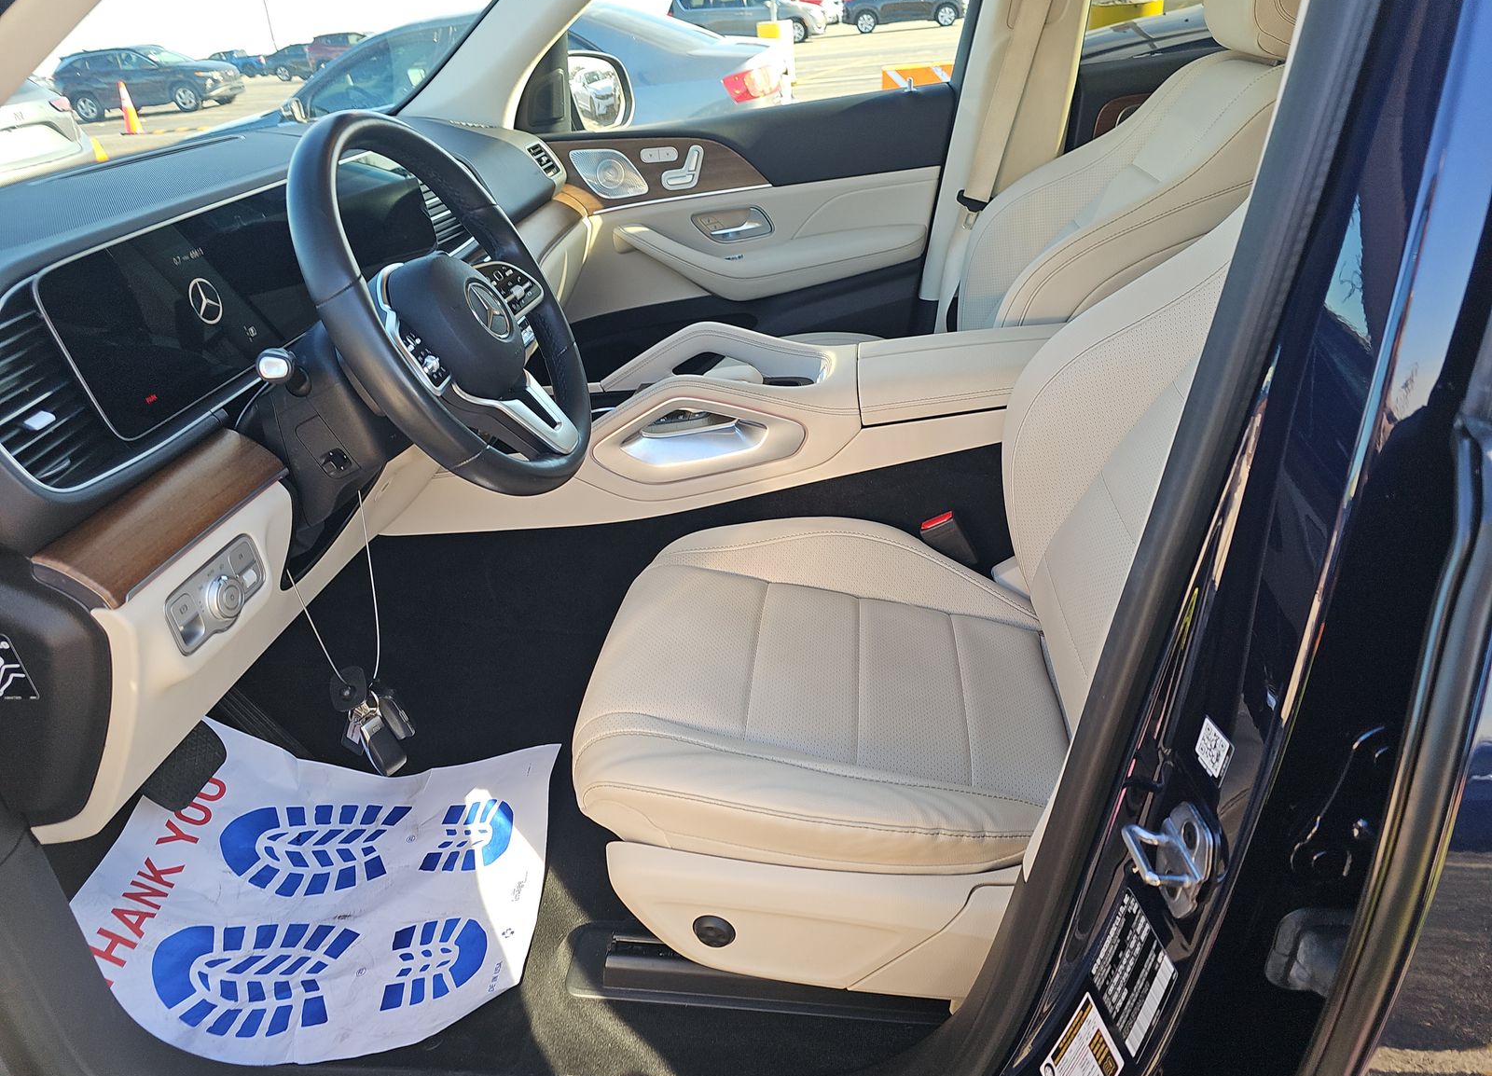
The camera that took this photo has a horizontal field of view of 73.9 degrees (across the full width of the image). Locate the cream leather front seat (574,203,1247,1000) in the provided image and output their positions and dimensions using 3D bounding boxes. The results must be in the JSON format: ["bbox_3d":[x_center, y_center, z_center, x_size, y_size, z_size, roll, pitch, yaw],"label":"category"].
[{"bbox_3d":[0.304,-0.101,0.907,0.970,0.950,0.550,-2,29,7],"label":"cream leather front seat"}]

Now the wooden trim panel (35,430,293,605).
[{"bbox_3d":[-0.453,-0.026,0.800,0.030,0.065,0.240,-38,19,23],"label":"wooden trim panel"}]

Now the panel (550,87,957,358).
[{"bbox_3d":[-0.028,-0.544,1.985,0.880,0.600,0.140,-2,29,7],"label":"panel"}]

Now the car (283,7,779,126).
[{"bbox_3d":[-2.062,-2.902,7.112,4.750,1.450,1.820,-2,29,7],"label":"car"}]

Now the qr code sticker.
[{"bbox_3d":[0.230,0.104,0.487,0.001,0.023,0.022,0,28,-8],"label":"qr code sticker"}]

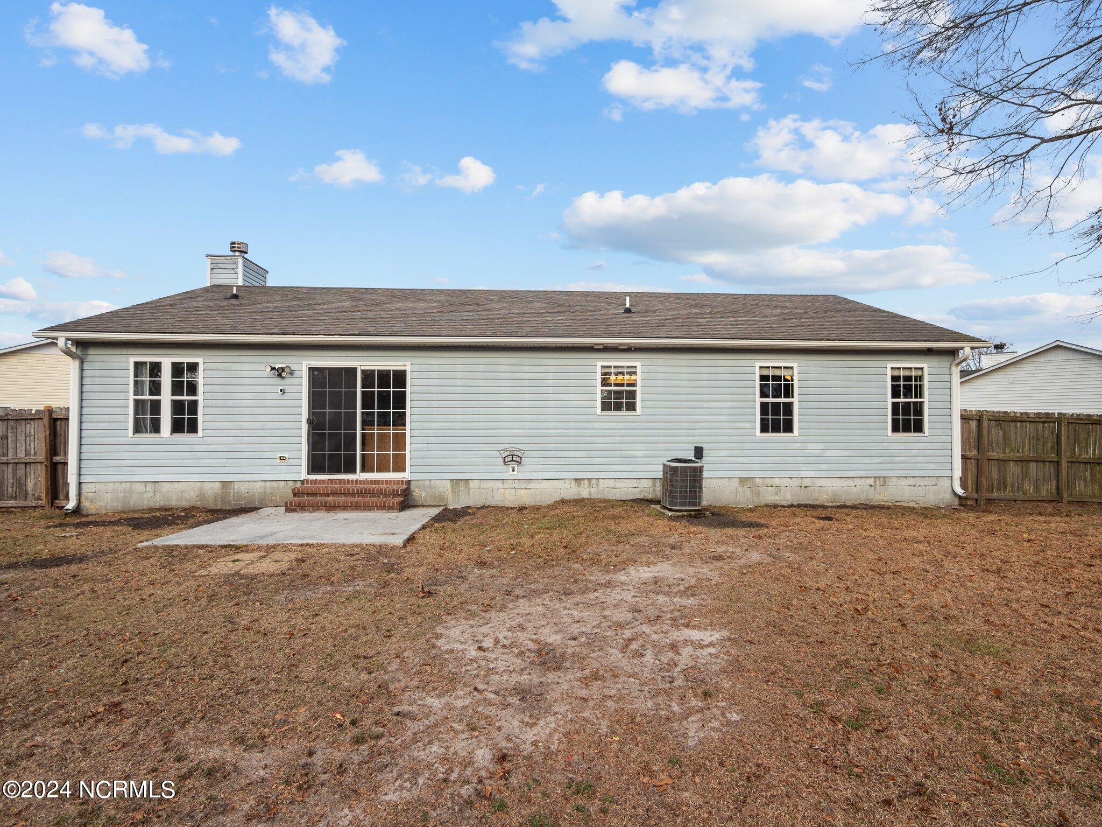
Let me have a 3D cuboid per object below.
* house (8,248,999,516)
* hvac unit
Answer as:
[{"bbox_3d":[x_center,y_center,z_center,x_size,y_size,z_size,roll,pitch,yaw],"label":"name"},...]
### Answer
[{"bbox_3d":[-0.542,-1.503,13.075,16.400,6.450,9.000,0,-1,-3],"label":"house"},{"bbox_3d":[2.195,1.159,8.611,0.600,0.790,0.600,0,-1,-3],"label":"hvac unit"}]

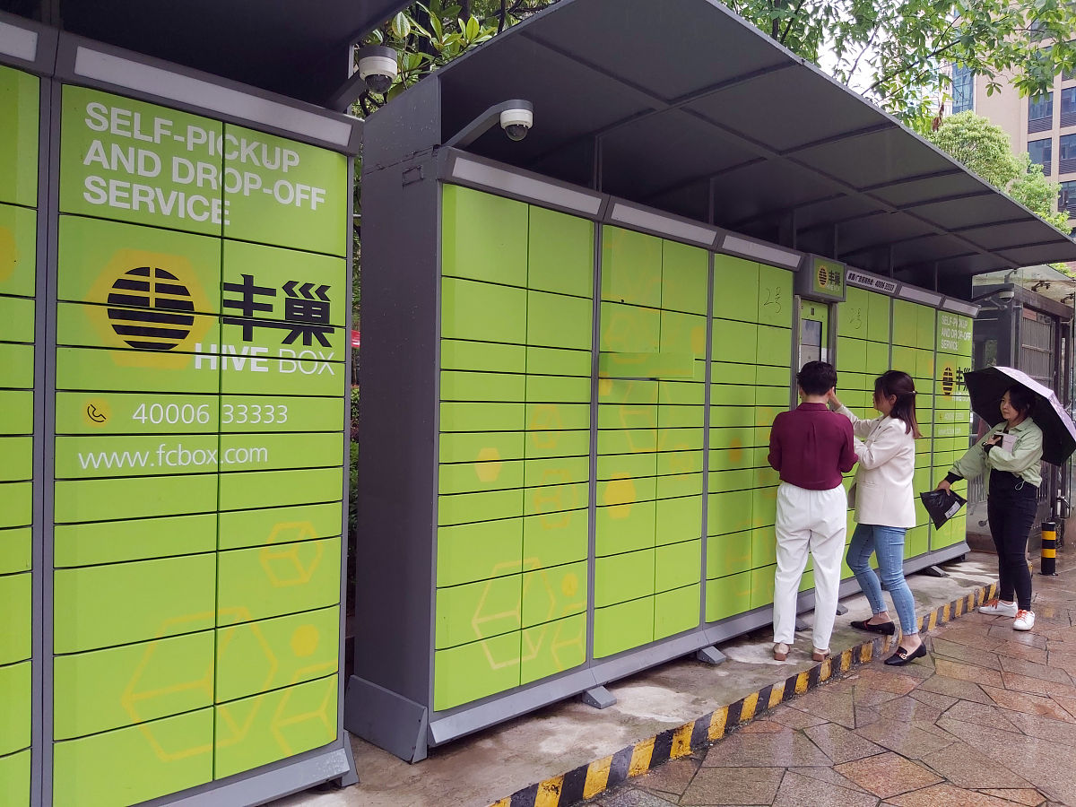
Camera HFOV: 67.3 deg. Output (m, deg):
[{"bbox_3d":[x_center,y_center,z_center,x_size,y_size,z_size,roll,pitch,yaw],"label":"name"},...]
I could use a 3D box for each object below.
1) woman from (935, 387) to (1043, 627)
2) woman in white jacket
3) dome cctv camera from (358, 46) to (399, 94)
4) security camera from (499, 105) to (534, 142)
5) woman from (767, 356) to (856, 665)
[{"bbox_3d":[3.112,0.690,5.570,0.550,1.610,0.600,1,0,-20],"label":"woman"},{"bbox_3d":[1.968,0.647,4.700,0.580,1.660,0.470,1,0,25],"label":"woman in white jacket"},{"bbox_3d":[-0.473,-0.987,2.397,0.115,0.125,0.115,1,0,0],"label":"dome cctv camera"},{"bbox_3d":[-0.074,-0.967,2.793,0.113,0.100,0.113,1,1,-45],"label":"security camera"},{"bbox_3d":[1.461,0.558,4.310,0.490,1.560,0.380,1,0,14],"label":"woman"}]

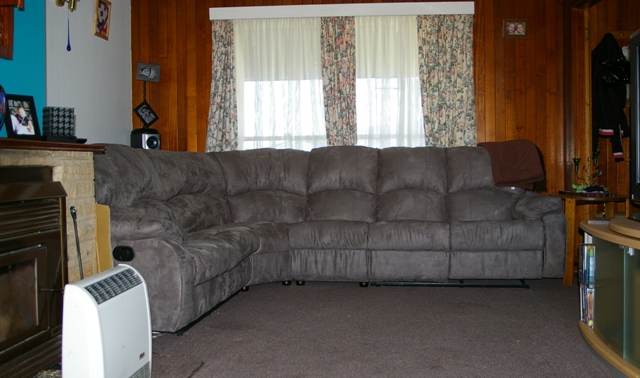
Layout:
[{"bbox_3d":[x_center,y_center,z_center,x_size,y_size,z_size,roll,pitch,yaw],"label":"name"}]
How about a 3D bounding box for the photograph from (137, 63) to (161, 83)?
[{"bbox_3d":[-1.479,-1.002,5.220,0.195,0.146,0.020,5,2,-7],"label":"photograph"}]

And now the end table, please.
[{"bbox_3d":[1.996,0.359,4.360,0.480,0.600,0.450,0,2,5],"label":"end table"}]

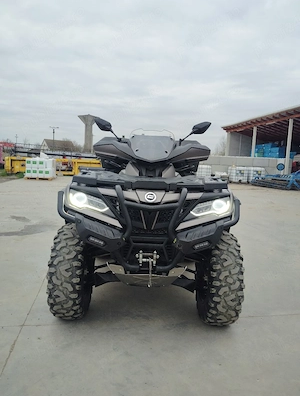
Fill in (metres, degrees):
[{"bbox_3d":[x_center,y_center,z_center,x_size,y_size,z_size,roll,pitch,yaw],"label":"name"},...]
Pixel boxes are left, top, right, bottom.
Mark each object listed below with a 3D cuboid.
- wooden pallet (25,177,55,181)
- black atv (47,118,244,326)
[{"bbox_3d":[-4.954,-0.897,14.682,1.200,0.144,0.800,2,7,-2],"label":"wooden pallet"},{"bbox_3d":[-0.006,0.076,3.035,1.260,1.460,2.360,2,7,0],"label":"black atv"}]

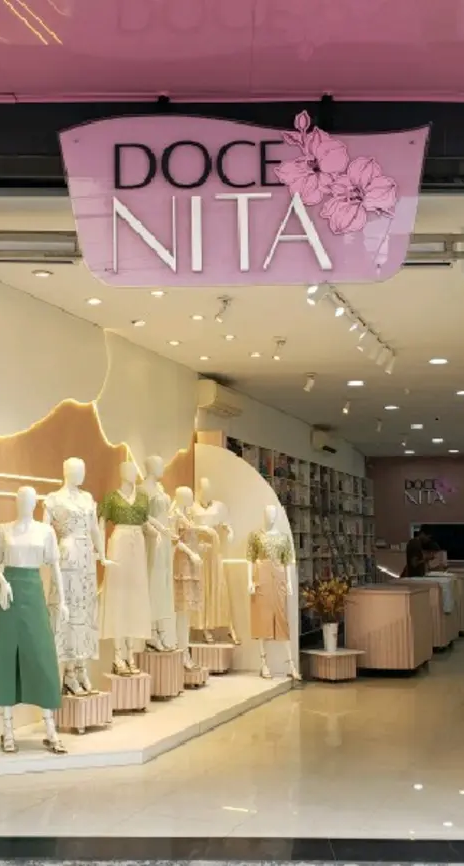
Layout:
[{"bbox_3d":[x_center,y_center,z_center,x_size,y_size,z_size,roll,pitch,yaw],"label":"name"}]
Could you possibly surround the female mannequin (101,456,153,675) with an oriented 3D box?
[{"bbox_3d":[-0.912,1.118,7.422,0.460,1.770,0.390,5,-8,-36],"label":"female mannequin"}]

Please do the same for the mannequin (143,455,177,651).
[{"bbox_3d":[-0.679,1.084,8.003,0.400,1.770,0.430,-4,-8,32],"label":"mannequin"}]

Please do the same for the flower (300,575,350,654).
[{"bbox_3d":[1.046,1.985,9.600,0.520,0.840,0.500,0,-7,0],"label":"flower"}]

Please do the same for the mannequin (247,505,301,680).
[{"bbox_3d":[0.425,1.638,9.103,0.530,1.770,0.360,2,-7,-18],"label":"mannequin"}]

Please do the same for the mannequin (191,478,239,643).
[{"bbox_3d":[-0.202,1.365,9.480,0.520,1.770,0.380,3,-7,-20],"label":"mannequin"}]

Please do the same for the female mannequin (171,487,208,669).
[{"bbox_3d":[-0.458,1.424,8.727,0.390,1.770,0.430,-6,-9,42],"label":"female mannequin"}]

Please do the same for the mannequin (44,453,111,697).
[{"bbox_3d":[-1.191,1.069,6.638,0.400,1.770,0.470,-7,-10,45],"label":"mannequin"}]

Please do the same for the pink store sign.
[{"bbox_3d":[0.068,-1.174,4.340,1.850,0.900,0.070,0,-7,0],"label":"pink store sign"}]

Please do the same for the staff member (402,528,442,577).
[{"bbox_3d":[3.227,2.522,15.004,0.550,1.650,0.500,-2,-7,15],"label":"staff member"}]

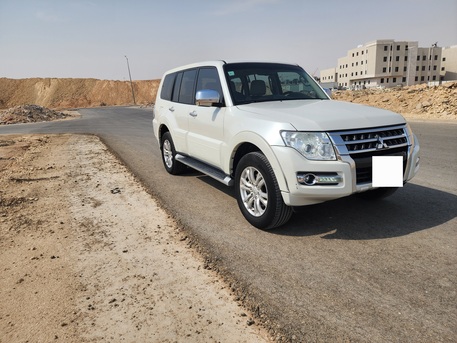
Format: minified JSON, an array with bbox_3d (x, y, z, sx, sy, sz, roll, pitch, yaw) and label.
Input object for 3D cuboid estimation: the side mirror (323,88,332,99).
[{"bbox_3d":[1.413,-1.095,4.390,0.250,0.200,0.150,-9,15,-27],"label":"side mirror"}]

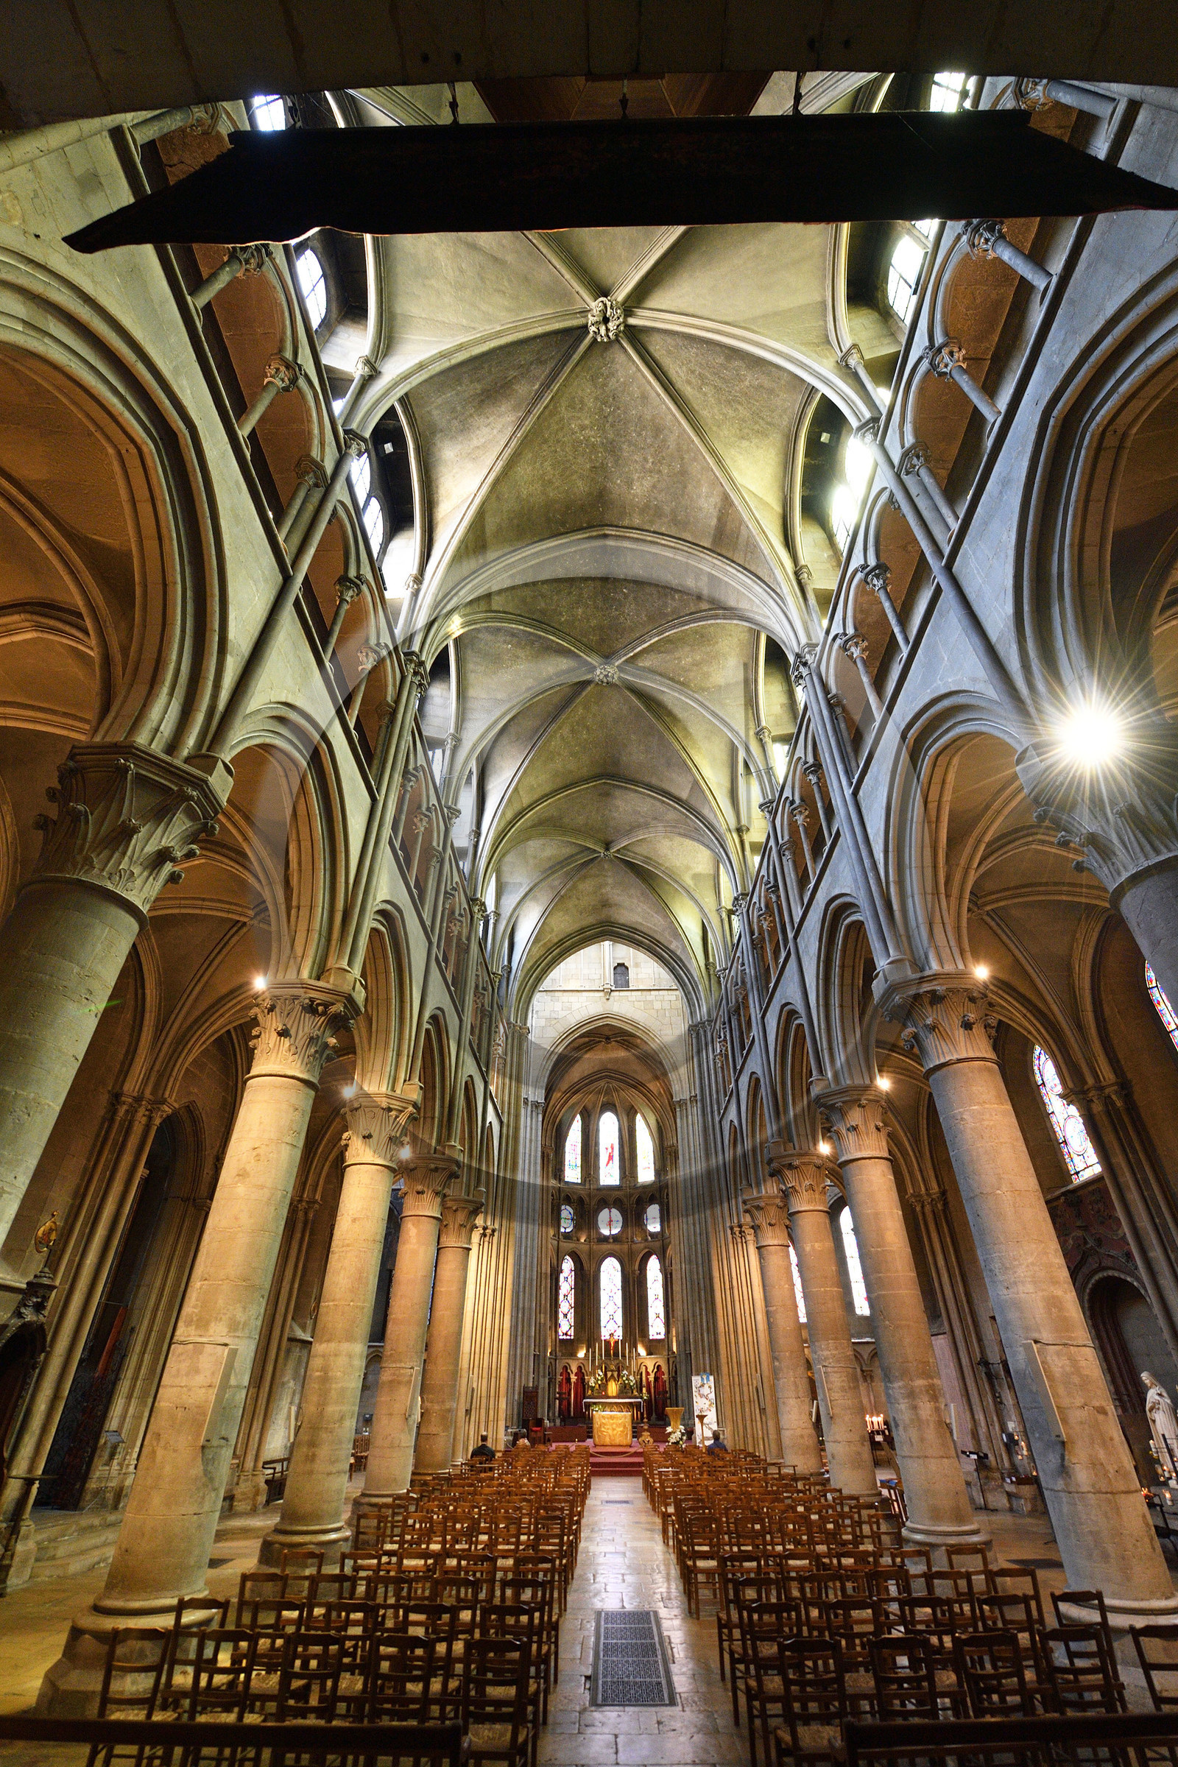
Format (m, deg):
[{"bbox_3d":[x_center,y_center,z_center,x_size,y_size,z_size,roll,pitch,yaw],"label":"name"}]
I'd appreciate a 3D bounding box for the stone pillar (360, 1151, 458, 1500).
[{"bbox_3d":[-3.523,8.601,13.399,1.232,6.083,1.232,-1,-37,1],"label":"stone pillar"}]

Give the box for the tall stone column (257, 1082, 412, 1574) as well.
[{"bbox_3d":[-4.229,7.328,12.063,1.550,6.840,1.550,-1,-35,1],"label":"tall stone column"}]

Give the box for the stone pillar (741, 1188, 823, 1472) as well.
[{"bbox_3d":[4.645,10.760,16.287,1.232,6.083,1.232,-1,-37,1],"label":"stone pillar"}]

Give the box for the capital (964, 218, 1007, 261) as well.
[{"bbox_3d":[4.384,-7.123,7.599,0.390,0.330,0.390,-1,-35,1],"label":"capital"}]

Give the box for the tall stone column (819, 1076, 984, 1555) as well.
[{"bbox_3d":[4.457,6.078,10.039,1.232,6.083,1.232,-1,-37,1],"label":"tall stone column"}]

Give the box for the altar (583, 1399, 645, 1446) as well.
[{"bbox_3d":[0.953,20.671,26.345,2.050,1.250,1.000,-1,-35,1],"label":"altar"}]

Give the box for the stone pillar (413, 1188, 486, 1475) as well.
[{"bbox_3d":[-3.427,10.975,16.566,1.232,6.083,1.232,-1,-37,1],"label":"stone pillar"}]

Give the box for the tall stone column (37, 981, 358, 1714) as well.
[{"bbox_3d":[-3.707,4.031,7.250,1.371,6.145,1.371,-1,-37,1],"label":"tall stone column"}]

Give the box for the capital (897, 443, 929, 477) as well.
[{"bbox_3d":[4.208,-5.434,8.852,0.354,0.347,0.354,-1,-37,1],"label":"capital"}]

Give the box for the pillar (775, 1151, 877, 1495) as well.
[{"bbox_3d":[5.380,9.857,15.507,1.550,6.840,1.550,-1,-35,1],"label":"pillar"}]

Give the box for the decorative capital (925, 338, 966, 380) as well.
[{"bbox_3d":[4.461,-6.558,8.601,0.390,0.330,0.390,-1,-35,1],"label":"decorative capital"}]

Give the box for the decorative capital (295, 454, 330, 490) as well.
[{"bbox_3d":[-3.947,-5.869,9.818,0.390,0.330,0.390,-1,-35,1],"label":"decorative capital"}]

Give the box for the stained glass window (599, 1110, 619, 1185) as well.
[{"bbox_3d":[1.198,15.745,41.103,1.155,4.325,0.192,-1,-37,1],"label":"stained glass window"}]

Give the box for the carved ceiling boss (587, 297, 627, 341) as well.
[{"bbox_3d":[0.324,-10.593,12.906,0.680,0.360,0.680,-1,-35,1],"label":"carved ceiling boss"}]

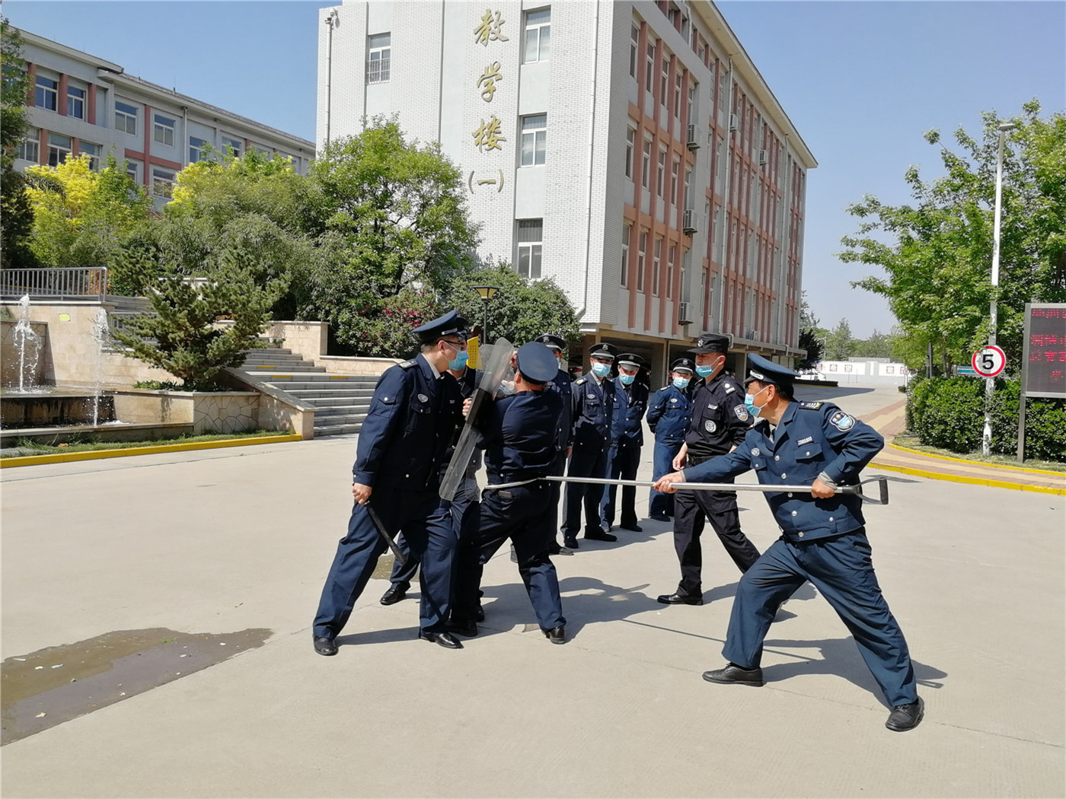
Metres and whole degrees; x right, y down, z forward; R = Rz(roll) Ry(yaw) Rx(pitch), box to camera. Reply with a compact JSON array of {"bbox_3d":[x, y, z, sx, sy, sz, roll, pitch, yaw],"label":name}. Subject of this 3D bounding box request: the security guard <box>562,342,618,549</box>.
[{"bbox_3d":[0.477,0.382,7.241,0.520,1.760,0.380,1,3,-23],"label":"security guard"}]

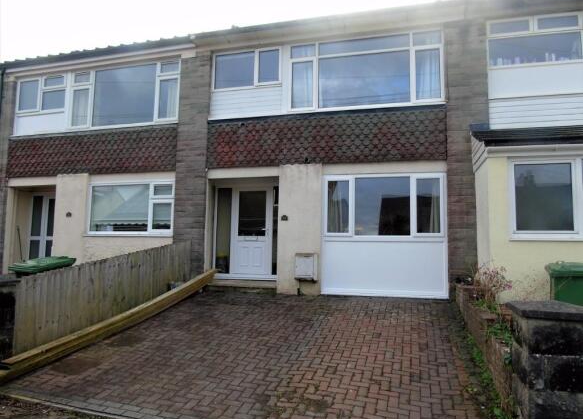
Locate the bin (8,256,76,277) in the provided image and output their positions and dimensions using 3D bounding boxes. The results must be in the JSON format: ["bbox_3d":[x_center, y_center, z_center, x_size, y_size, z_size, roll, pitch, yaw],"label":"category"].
[{"bbox_3d":[-3.733,1.315,6.409,0.580,1.070,0.730,-1,-6,20],"label":"bin"}]

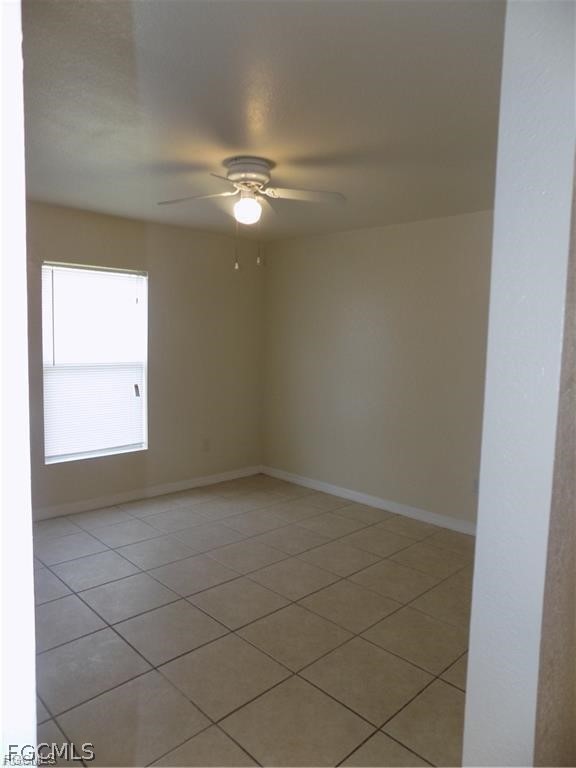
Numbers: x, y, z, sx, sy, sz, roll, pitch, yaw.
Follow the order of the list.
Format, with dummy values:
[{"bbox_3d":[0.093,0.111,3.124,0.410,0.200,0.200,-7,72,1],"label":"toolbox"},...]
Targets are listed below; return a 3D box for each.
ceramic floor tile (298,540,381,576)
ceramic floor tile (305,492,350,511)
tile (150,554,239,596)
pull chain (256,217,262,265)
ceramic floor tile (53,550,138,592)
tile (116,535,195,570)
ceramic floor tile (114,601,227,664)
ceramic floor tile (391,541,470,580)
[{"bbox_3d":[0.355,1.198,3.514,0.436,0.010,0.436,-3,7,-45],"label":"ceramic floor tile"},{"bbox_3d":[0.345,1.091,4.741,0.436,0.010,0.436,7,7,45],"label":"ceramic floor tile"},{"bbox_3d":[-0.587,1.186,3.187,0.436,0.010,0.436,7,7,45],"label":"tile"},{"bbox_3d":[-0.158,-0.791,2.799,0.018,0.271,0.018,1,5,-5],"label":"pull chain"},{"bbox_3d":[-1.208,1.177,3.207,0.436,0.010,0.436,-3,7,-45],"label":"ceramic floor tile"},{"bbox_3d":[-0.911,1.170,3.550,0.440,0.012,0.440,-3,7,-44],"label":"tile"},{"bbox_3d":[-0.596,1.255,2.604,0.440,0.012,0.440,-3,7,-44],"label":"ceramic floor tile"},{"bbox_3d":[0.976,1.221,3.518,0.440,0.012,0.440,-3,7,-44],"label":"ceramic floor tile"}]

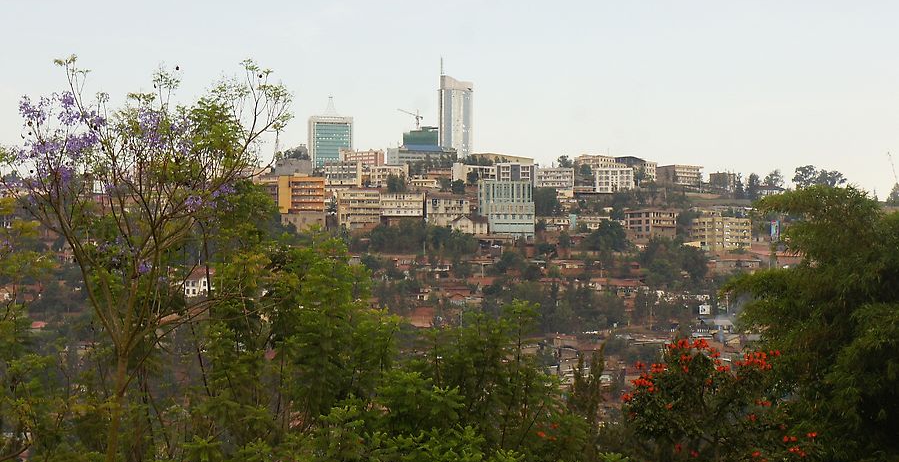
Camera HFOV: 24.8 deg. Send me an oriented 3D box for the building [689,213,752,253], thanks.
[{"bbox_3d":[124.760,0.690,942.000,27.500,18.300,14.000,0,0,-5],"label":"building"}]

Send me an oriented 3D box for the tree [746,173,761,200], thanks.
[{"bbox_3d":[160.450,-23.490,1080.000,7.400,14.800,7.400,0,-3,0],"label":"tree"}]

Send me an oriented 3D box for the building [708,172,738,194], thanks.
[{"bbox_3d":[204.880,-35.520,1530.000,17.000,15.500,14.000,-1,-2,30],"label":"building"}]

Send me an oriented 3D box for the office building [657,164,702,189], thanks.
[{"bbox_3d":[141.400,-33.510,1258.000,24.000,14.700,16.000,0,0,-42],"label":"office building"}]

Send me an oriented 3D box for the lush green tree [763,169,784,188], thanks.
[{"bbox_3d":[229.600,-37.200,1450.000,15.500,15.000,14.500,0,-2,0],"label":"lush green tree"}]

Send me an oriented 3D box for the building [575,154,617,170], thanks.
[{"bbox_3d":[85.410,-38.580,1197.000,22.000,12.000,14.000,0,0,-20],"label":"building"}]

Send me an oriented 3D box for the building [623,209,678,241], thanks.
[{"bbox_3d":[92.830,-3.000,945.000,17.000,14.800,18.500,-2,-3,40],"label":"building"}]

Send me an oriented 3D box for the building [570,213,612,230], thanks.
[{"bbox_3d":[66.970,-4.480,965.000,19.500,8.400,10.000,0,0,0],"label":"building"}]

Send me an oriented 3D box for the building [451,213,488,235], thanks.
[{"bbox_3d":[7.820,-2.540,800.000,10.000,7.800,10.500,-1,-2,33],"label":"building"}]

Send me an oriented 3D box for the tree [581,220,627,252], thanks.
[{"bbox_3d":[69.840,2.490,928.000,19.000,14.500,19.000,0,0,0],"label":"tree"}]

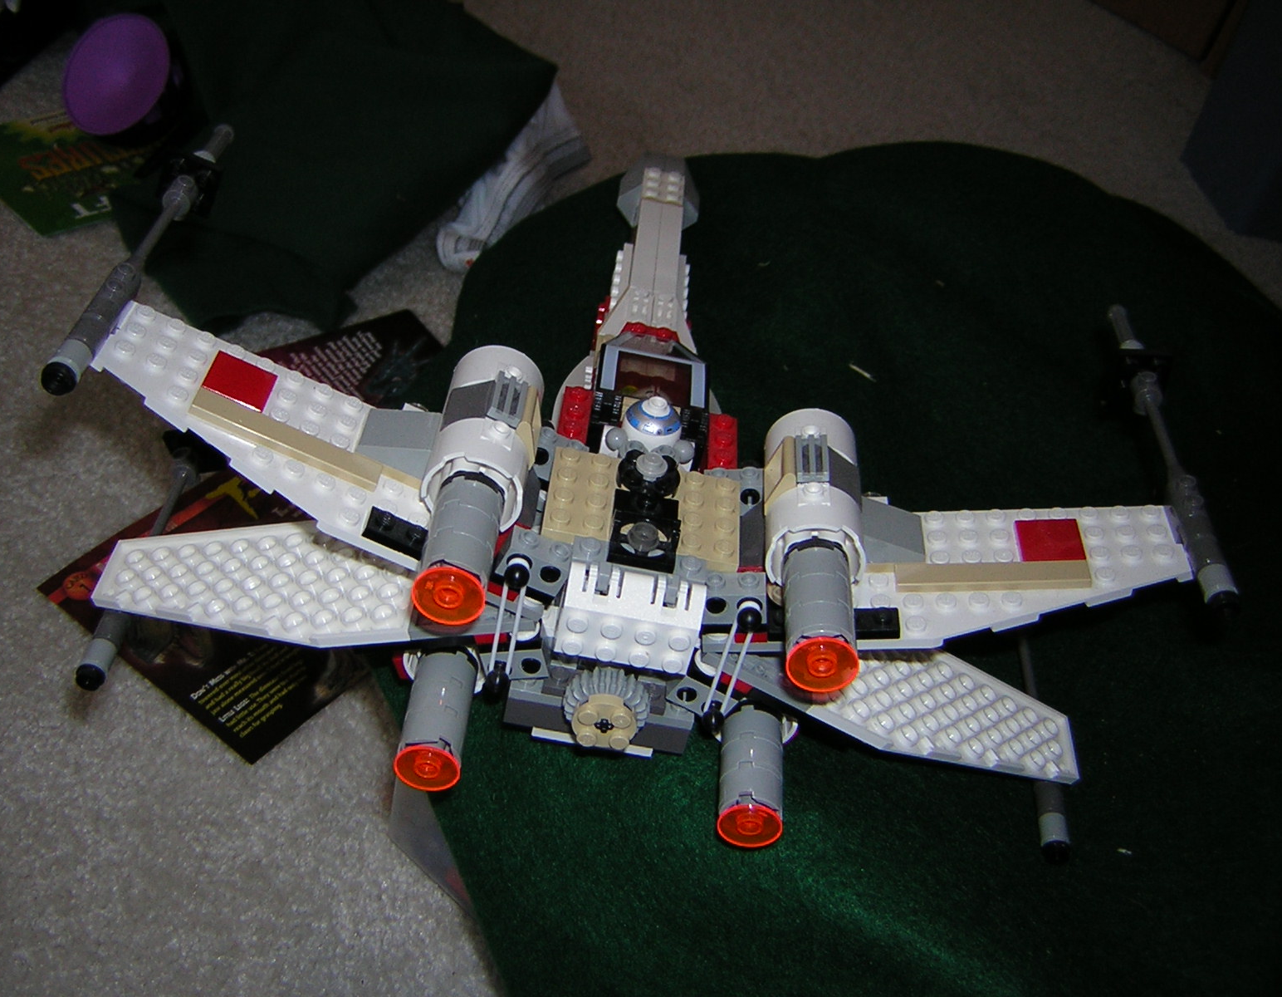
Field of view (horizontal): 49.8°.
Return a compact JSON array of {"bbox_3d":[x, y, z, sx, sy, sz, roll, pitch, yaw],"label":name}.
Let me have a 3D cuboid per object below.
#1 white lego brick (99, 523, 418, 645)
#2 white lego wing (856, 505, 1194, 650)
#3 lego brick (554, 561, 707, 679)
[{"bbox_3d":[-0.104,0.025,0.375,0.096,0.005,0.048,-6,39,8],"label":"white lego brick"},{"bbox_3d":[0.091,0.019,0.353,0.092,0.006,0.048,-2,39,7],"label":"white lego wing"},{"bbox_3d":[-0.003,0.029,0.323,0.032,0.022,0.011,10,41,-4],"label":"lego brick"}]

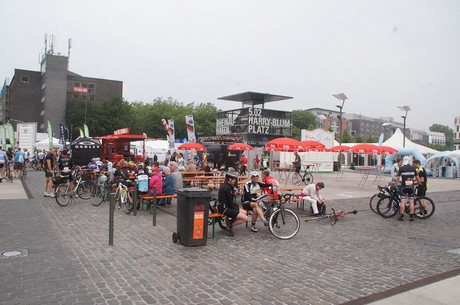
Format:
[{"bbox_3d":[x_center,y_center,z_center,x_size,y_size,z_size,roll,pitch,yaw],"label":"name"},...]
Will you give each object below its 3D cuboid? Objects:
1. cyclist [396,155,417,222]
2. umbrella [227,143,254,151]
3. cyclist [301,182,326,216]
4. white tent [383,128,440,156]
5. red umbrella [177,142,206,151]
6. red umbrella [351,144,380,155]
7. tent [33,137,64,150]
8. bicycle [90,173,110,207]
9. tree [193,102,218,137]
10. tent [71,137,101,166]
[{"bbox_3d":[5.267,1.054,10.205,0.580,1.860,0.420,2,0,17],"label":"cyclist"},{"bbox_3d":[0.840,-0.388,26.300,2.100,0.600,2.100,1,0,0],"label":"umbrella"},{"bbox_3d":[2.521,1.401,10.349,0.740,1.000,0.470,1,0,22],"label":"cyclist"},{"bbox_3d":[26.045,-0.609,52.000,9.000,5.900,9.000,1,0,18],"label":"white tent"},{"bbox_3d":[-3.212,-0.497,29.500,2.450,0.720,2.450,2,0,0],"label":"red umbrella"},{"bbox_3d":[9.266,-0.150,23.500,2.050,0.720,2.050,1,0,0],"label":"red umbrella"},{"bbox_3d":[-21.775,-0.274,41.496,3.050,3.080,3.050,1,0,-31],"label":"tent"},{"bbox_3d":[-4.130,1.169,11.203,0.520,1.020,1.700,2,0,5],"label":"bicycle"},{"bbox_3d":[-4.977,-4.590,74.984,6.800,12.300,6.800,1,0,0],"label":"tree"},{"bbox_3d":[-14.634,-0.037,35.000,3.000,3.000,3.000,1,0,-22],"label":"tent"}]

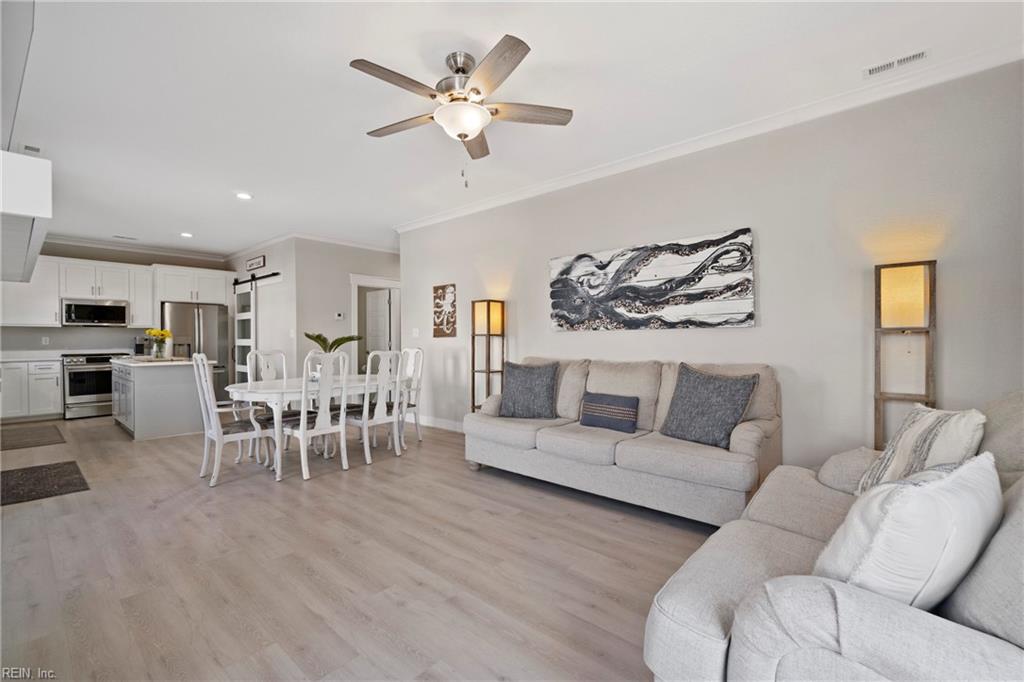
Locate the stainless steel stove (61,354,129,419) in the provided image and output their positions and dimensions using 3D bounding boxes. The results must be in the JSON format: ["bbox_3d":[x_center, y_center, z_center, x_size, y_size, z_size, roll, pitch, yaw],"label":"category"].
[{"bbox_3d":[-6.638,0.701,6.843,0.670,0.930,0.762,0,0,41],"label":"stainless steel stove"}]

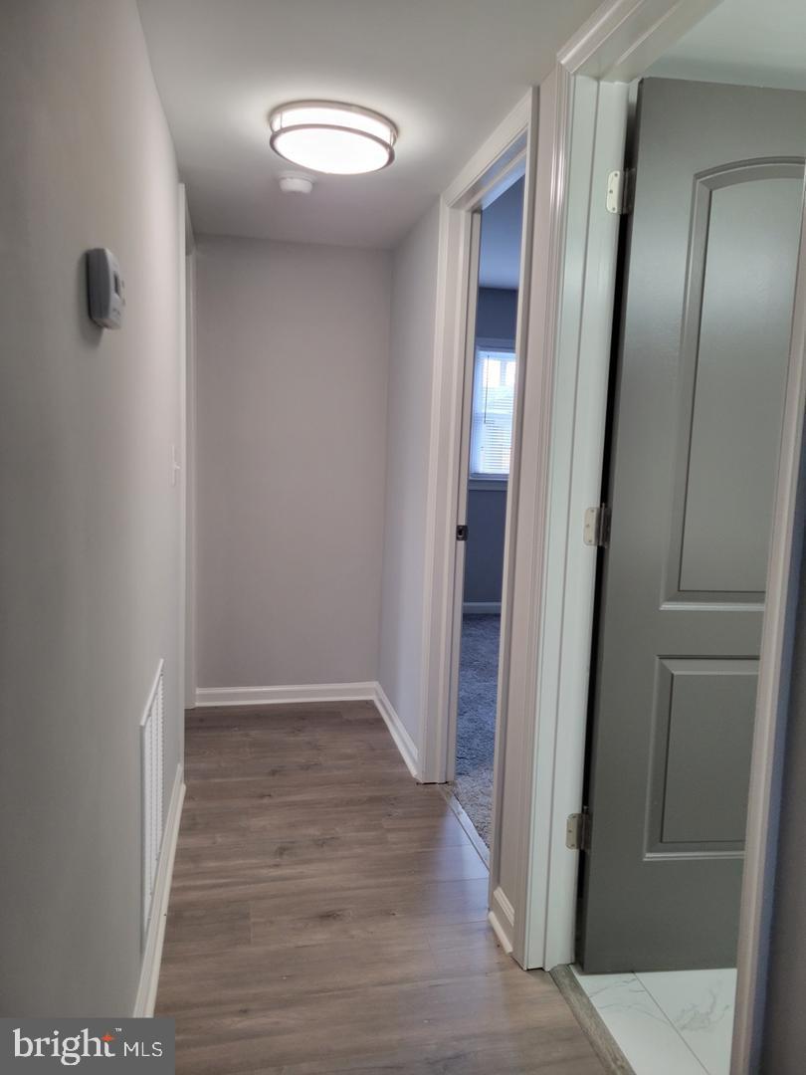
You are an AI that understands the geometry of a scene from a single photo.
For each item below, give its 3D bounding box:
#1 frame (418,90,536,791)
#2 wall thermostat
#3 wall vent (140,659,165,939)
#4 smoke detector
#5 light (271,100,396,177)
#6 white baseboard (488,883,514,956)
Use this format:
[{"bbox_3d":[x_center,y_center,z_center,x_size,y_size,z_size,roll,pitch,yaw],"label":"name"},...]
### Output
[{"bbox_3d":[0.253,-0.081,2.515,0.138,2.135,0.860,0,7,-11],"label":"frame"},{"bbox_3d":[-0.421,-0.347,1.143,0.032,0.096,0.122,0,7,-11],"label":"wall thermostat"},{"bbox_3d":[-0.608,0.621,1.974,0.013,0.513,0.510,0,7,-11],"label":"wall vent"},{"bbox_3d":[-0.351,-1.177,2.682,0.128,0.042,0.128,0,7,-11],"label":"smoke detector"},{"bbox_3d":[-0.192,-1.095,2.228,0.356,0.078,0.356,0,7,-11],"label":"light"},{"bbox_3d":[0.266,1.000,2.128,0.023,0.092,0.168,0,7,-11],"label":"white baseboard"}]

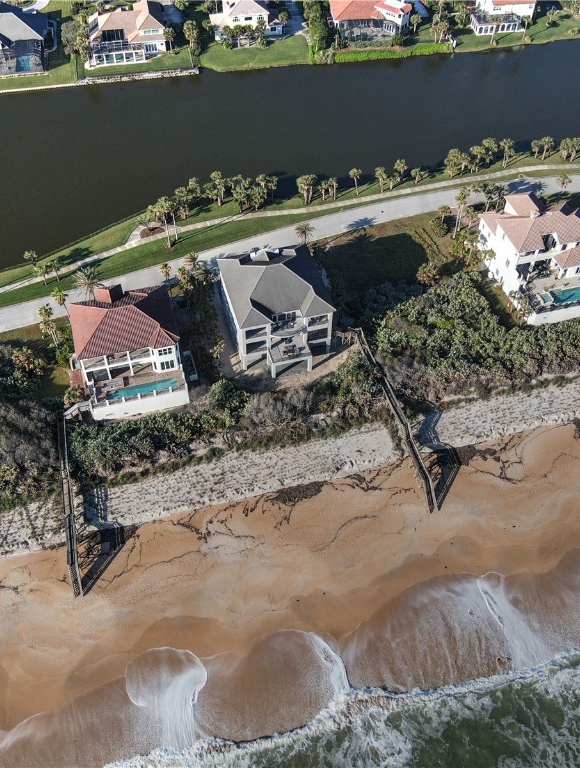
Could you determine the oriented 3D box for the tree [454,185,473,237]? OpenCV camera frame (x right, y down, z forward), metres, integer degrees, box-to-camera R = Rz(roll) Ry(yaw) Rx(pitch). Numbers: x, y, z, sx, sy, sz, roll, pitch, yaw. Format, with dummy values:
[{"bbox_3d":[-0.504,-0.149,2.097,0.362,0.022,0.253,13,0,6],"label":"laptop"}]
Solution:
[{"bbox_3d":[40.140,-40.270,167.100,4.300,12.740,4.300,0,47,0],"label":"tree"}]

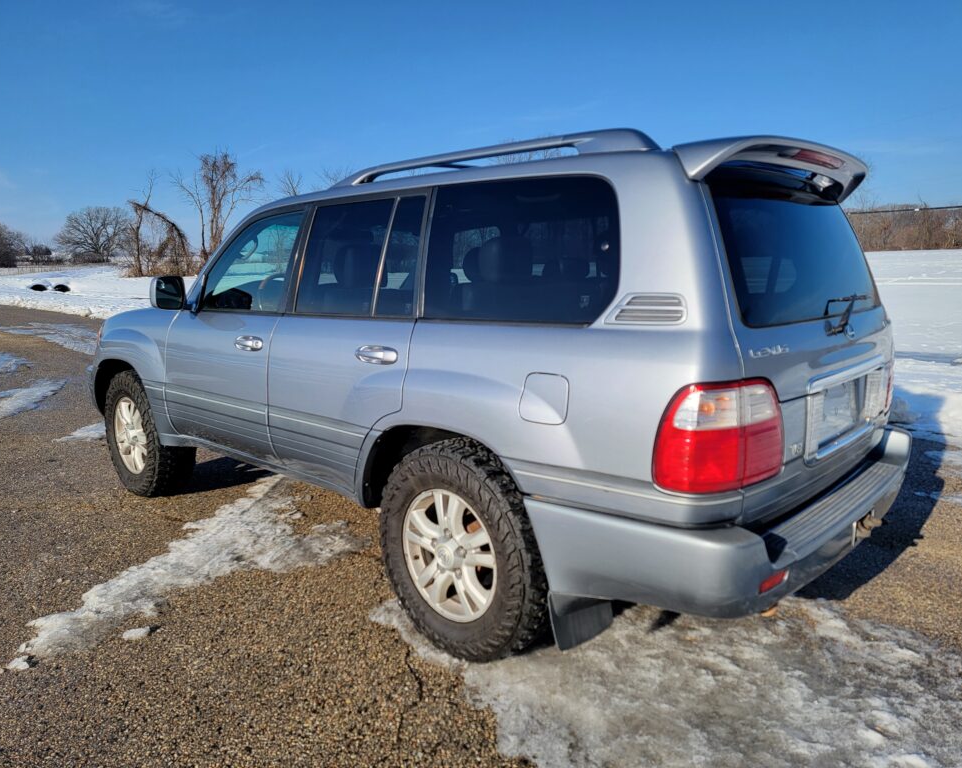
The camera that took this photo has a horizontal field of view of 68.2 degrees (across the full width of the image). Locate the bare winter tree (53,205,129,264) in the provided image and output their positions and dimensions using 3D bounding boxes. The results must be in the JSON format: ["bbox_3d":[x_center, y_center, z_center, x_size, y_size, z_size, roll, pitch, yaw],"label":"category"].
[{"bbox_3d":[-76.606,-29.380,140.000,13.500,11.000,13.000,-6,11,-29],"label":"bare winter tree"}]

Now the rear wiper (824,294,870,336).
[{"bbox_3d":[1.286,-0.252,2.472,0.080,0.130,0.460,8,13,42],"label":"rear wiper"}]

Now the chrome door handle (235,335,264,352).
[{"bbox_3d":[-1.054,-0.189,3.270,0.220,0.072,0.050,8,13,42],"label":"chrome door handle"}]

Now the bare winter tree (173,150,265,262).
[{"bbox_3d":[-19.152,-12.597,52.000,6.320,9.010,5.000,-4,10,-19],"label":"bare winter tree"}]

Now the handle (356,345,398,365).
[{"bbox_3d":[-0.400,-0.108,2.696,0.225,0.070,0.050,8,13,42],"label":"handle"}]

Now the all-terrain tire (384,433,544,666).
[{"bbox_3d":[-0.034,0.604,2.652,0.800,0.800,0.280,8,13,42],"label":"all-terrain tire"}]

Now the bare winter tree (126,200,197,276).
[{"bbox_3d":[-22.500,-10.317,50.000,4.370,5.490,3.600,-5,10,-23],"label":"bare winter tree"}]

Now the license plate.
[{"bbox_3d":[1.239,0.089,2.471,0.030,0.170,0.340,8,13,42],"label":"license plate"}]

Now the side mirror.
[{"bbox_3d":[-1.602,-0.466,3.621,0.120,0.178,0.190,6,12,36],"label":"side mirror"}]

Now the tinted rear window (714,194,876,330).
[{"bbox_3d":[1.153,-0.451,2.458,0.070,0.440,1.360,-21,-7,43],"label":"tinted rear window"}]

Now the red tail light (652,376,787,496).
[{"bbox_3d":[0.678,0.110,1.970,0.220,0.275,0.380,8,13,42],"label":"red tail light"}]

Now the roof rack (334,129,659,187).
[{"bbox_3d":[0.355,-0.918,3.147,1.660,0.110,1.260,8,13,42],"label":"roof rack"}]

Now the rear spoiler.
[{"bbox_3d":[1.081,-0.755,2.491,0.270,0.180,1.360,8,13,42],"label":"rear spoiler"}]

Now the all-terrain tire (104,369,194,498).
[{"bbox_3d":[-2.129,0.312,4.562,0.800,0.800,0.280,8,13,42],"label":"all-terrain tire"}]

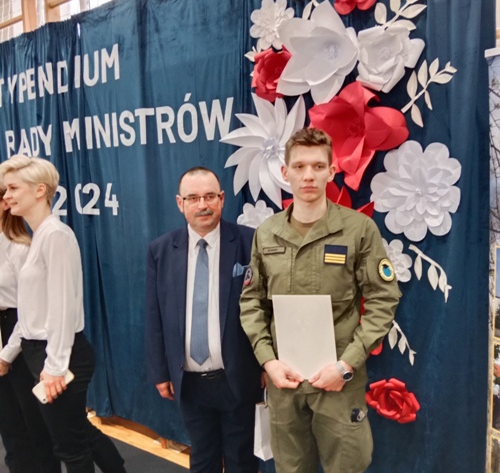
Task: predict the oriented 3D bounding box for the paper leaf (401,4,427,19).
[{"bbox_3d":[0.643,-0.879,1.963,0.102,0.043,0.014,-6,2,36],"label":"paper leaf"}]

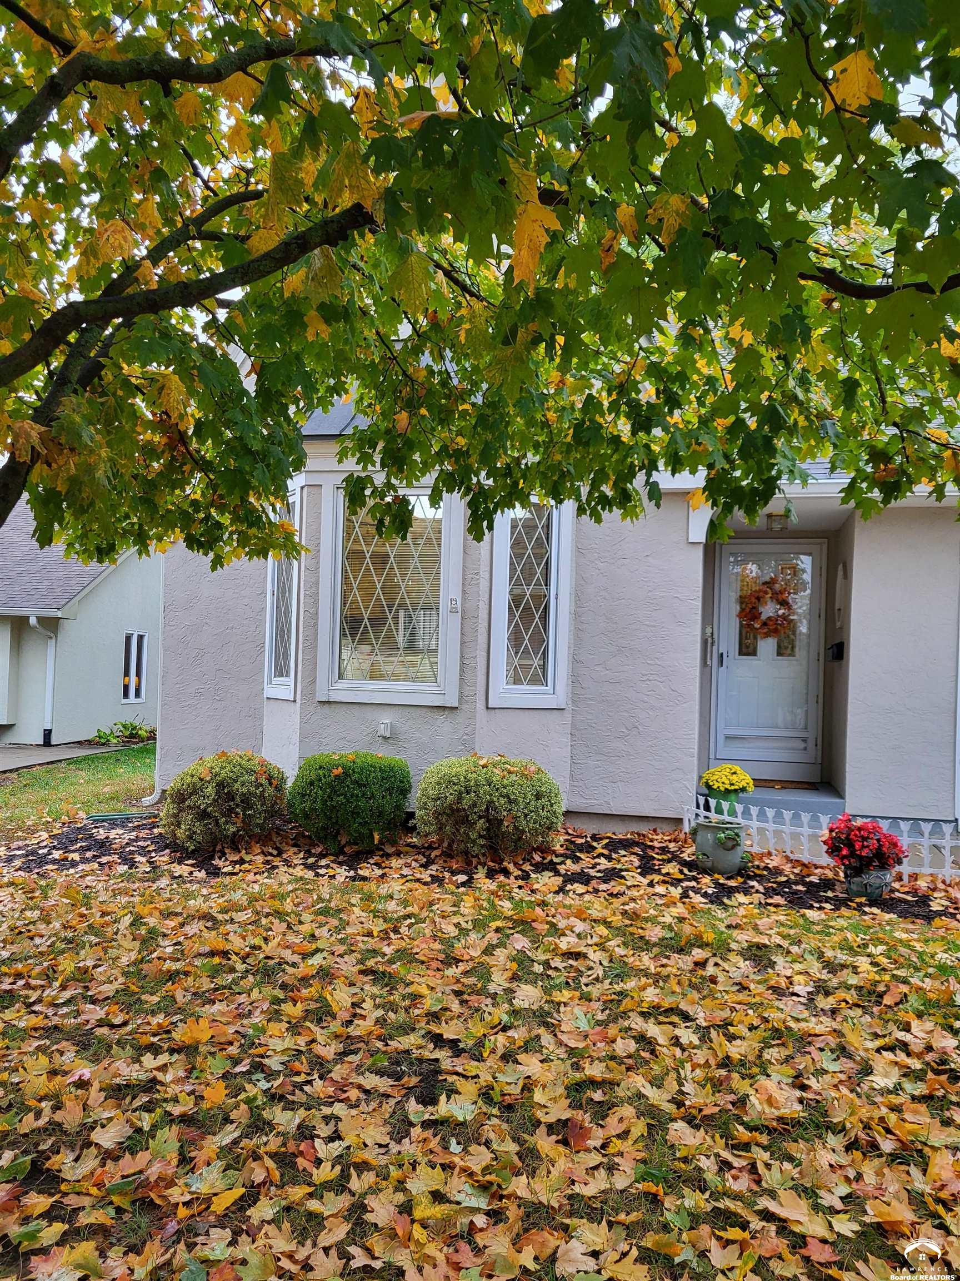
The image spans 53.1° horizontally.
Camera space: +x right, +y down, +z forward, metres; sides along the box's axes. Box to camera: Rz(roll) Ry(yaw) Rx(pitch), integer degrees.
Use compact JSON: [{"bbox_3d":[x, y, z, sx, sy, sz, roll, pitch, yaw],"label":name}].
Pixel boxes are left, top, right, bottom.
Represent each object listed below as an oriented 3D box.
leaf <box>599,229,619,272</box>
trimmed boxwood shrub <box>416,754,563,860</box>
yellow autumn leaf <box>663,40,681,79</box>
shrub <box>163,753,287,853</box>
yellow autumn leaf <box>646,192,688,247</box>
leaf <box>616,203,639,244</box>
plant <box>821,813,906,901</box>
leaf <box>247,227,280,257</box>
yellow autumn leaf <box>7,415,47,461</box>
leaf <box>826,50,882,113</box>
[{"bbox_3d":[0.283,-0.851,2.100,0.055,0.100,0.045,1,1,7],"label":"leaf"},{"bbox_3d":[0.073,1.245,7.350,1.090,0.750,1.000,1,1,8],"label":"trimmed boxwood shrub"},{"bbox_3d":[0.420,-1.268,2.100,0.060,0.100,0.040,2,1,10],"label":"yellow autumn leaf"},{"bbox_3d":[-1.980,1.208,7.450,0.960,0.720,0.920,1,1,8],"label":"shrub"},{"bbox_3d":[0.410,-0.918,2.100,0.100,0.120,0.040,2,0,0],"label":"yellow autumn leaf"},{"bbox_3d":[0.322,-0.910,2.100,0.060,0.090,0.030,2,0,-11],"label":"leaf"},{"bbox_3d":[2.552,1.417,6.380,0.550,0.550,0.520,1,1,8],"label":"plant"},{"bbox_3d":[-0.583,-1.067,2.600,0.100,0.110,0.030,2,0,-6],"label":"leaf"},{"bbox_3d":[-1.130,-0.503,2.400,0.105,0.115,0.050,1,1,-25],"label":"yellow autumn leaf"},{"bbox_3d":[0.721,-1.069,1.850,0.112,0.135,0.030,2,0,17],"label":"leaf"}]

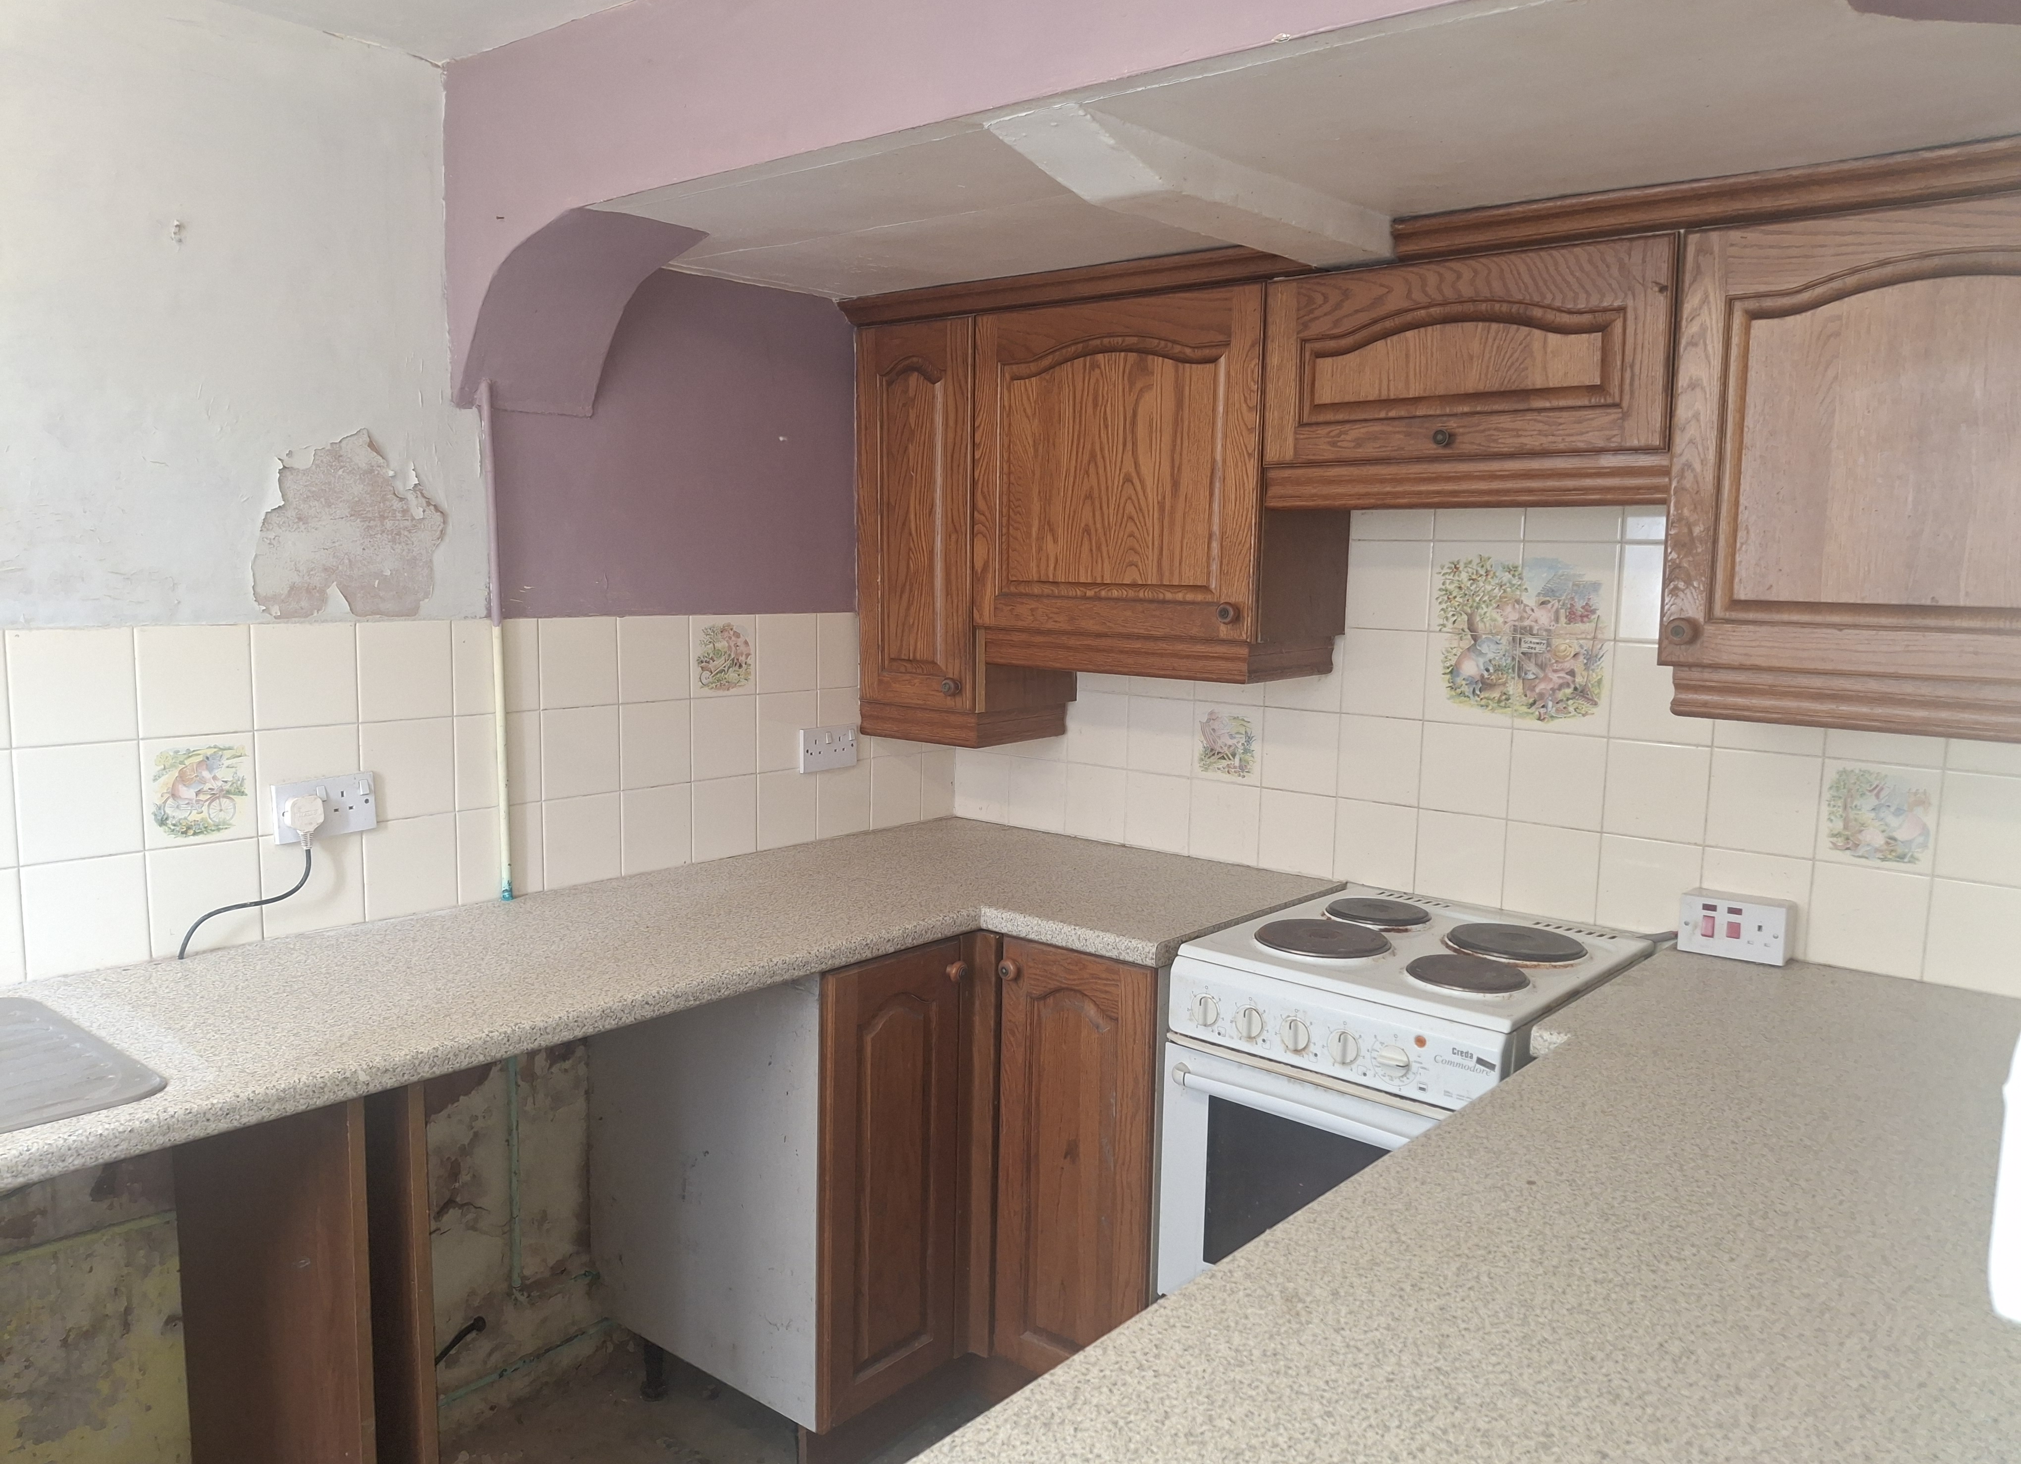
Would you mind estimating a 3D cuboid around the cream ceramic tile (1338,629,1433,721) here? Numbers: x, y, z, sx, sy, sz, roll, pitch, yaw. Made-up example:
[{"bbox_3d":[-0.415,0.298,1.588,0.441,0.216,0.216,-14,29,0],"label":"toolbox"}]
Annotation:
[{"bbox_3d":[0.639,-0.099,2.482,0.150,0.150,0.008,7,9,40],"label":"cream ceramic tile"}]

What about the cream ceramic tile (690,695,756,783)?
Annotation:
[{"bbox_3d":[-0.536,0.010,2.728,0.010,0.151,0.151,7,9,40],"label":"cream ceramic tile"}]

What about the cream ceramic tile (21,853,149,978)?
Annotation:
[{"bbox_3d":[-1.212,0.241,1.911,0.010,0.150,0.150,7,9,40],"label":"cream ceramic tile"}]

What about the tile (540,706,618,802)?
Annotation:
[{"bbox_3d":[-0.737,0.034,2.498,0.010,0.151,0.151,7,9,40],"label":"tile"}]

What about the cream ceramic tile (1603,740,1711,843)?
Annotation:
[{"bbox_3d":[0.980,0.090,2.210,0.150,0.150,0.008,7,9,40],"label":"cream ceramic tile"}]

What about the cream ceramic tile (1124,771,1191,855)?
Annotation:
[{"bbox_3d":[0.289,0.157,2.822,0.149,0.147,0.009,7,9,39],"label":"cream ceramic tile"}]

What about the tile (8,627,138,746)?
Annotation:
[{"bbox_3d":[-1.224,-0.060,1.898,0.008,0.150,0.150,7,9,40],"label":"tile"}]

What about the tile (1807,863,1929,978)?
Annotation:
[{"bbox_3d":[1.235,0.269,2.097,0.151,0.151,0.010,7,9,39],"label":"tile"}]

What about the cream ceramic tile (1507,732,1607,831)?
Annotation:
[{"bbox_3d":[0.865,0.077,2.307,0.150,0.150,0.008,7,9,40],"label":"cream ceramic tile"}]

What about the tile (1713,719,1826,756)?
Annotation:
[{"bbox_3d":[1.107,-0.046,2.126,0.150,0.150,0.010,7,9,39],"label":"tile"}]

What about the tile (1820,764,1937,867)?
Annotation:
[{"bbox_3d":[1.233,0.120,2.069,0.150,0.150,0.007,7,9,39],"label":"tile"}]

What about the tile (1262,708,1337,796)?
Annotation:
[{"bbox_3d":[0.532,0.036,2.651,0.150,0.150,0.007,7,9,39],"label":"tile"}]

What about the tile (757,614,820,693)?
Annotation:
[{"bbox_3d":[-0.427,-0.150,2.783,0.008,0.150,0.150,7,9,40],"label":"tile"}]

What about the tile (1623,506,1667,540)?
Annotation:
[{"bbox_3d":[0.999,-0.360,2.186,0.150,0.150,0.010,7,9,39],"label":"tile"}]

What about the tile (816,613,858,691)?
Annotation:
[{"bbox_3d":[-0.329,-0.164,2.905,0.010,0.150,0.150,7,9,40],"label":"tile"}]

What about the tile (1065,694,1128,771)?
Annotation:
[{"bbox_3d":[0.178,-0.006,2.915,0.150,0.150,0.010,7,9,39],"label":"tile"}]

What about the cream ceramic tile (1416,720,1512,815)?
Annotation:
[{"bbox_3d":[0.756,0.063,2.424,0.149,0.149,0.009,7,9,39],"label":"cream ceramic tile"}]

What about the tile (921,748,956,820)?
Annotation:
[{"bbox_3d":[-0.160,0.118,3.182,0.010,0.151,0.105,7,9,40],"label":"tile"}]

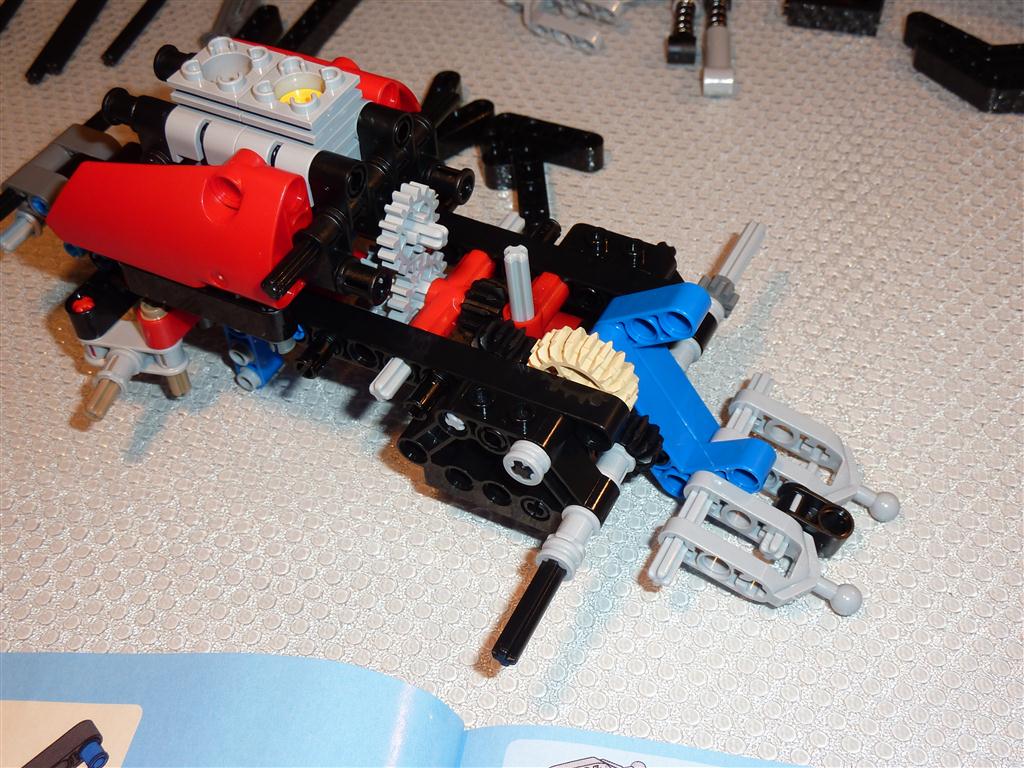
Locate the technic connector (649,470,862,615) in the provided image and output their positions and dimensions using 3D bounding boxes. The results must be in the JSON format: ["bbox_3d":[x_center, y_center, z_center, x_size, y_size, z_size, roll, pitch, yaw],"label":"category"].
[{"bbox_3d":[0.045,0.033,0.226,0.038,0.008,0.020,28,53,10],"label":"technic connector"}]

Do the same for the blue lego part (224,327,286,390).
[{"bbox_3d":[-0.055,-0.009,0.262,0.008,0.020,0.010,25,54,14],"label":"blue lego part"}]

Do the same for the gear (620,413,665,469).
[{"bbox_3d":[0.024,0.010,0.238,0.013,0.013,0.008,19,51,18],"label":"gear"}]

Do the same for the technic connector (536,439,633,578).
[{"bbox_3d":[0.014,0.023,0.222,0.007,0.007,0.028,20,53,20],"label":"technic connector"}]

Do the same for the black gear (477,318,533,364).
[{"bbox_3d":[-0.001,-0.006,0.232,0.014,0.014,0.008,20,53,20],"label":"black gear"}]

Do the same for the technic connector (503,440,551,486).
[{"bbox_3d":[0.003,0.013,0.214,0.007,0.007,0.004,20,53,20],"label":"technic connector"}]

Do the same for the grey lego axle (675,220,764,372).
[{"bbox_3d":[0.046,-0.020,0.265,0.008,0.008,0.044,19,51,18],"label":"grey lego axle"}]

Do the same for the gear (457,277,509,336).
[{"bbox_3d":[-0.005,-0.014,0.247,0.008,0.013,0.013,19,51,18],"label":"gear"}]

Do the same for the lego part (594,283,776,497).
[{"bbox_3d":[0.032,0.001,0.232,0.024,0.040,0.016,-12,34,46],"label":"lego part"}]

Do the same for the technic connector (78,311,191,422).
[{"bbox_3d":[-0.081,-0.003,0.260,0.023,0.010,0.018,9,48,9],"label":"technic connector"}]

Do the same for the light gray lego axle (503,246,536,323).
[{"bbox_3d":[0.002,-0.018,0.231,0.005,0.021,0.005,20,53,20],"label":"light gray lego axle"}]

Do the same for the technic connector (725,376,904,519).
[{"bbox_3d":[0.059,0.015,0.246,0.039,0.008,0.019,31,55,6],"label":"technic connector"}]

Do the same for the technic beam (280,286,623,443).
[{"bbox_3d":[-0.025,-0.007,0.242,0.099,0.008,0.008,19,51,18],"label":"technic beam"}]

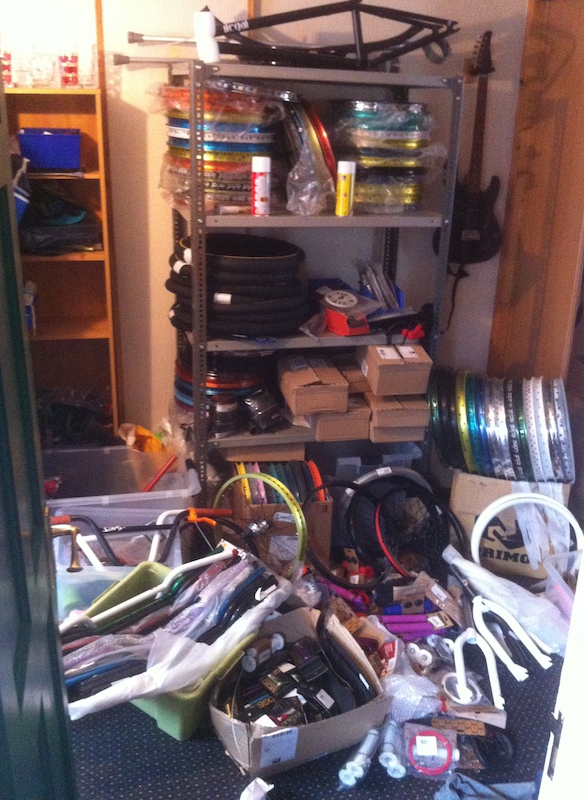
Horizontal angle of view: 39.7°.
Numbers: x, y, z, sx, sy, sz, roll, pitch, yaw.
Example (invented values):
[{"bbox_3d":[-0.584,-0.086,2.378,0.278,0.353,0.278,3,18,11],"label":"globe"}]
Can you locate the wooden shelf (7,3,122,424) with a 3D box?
[{"bbox_3d":[-0.875,-0.342,2.974,0.410,2.000,0.230,-1,19,-9],"label":"wooden shelf"}]

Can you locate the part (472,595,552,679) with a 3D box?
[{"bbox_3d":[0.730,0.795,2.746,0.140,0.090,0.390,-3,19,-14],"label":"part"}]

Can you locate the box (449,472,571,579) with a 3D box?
[{"bbox_3d":[0.886,0.440,3.348,0.450,0.390,0.400,6,19,11],"label":"box"}]

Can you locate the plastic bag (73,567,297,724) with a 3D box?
[{"bbox_3d":[-0.297,0.685,2.298,0.180,0.140,0.690,19,25,41],"label":"plastic bag"}]

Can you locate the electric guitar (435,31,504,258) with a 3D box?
[{"bbox_3d":[0.786,-1.033,3.382,0.320,0.940,0.070,-4,20,-18],"label":"electric guitar"}]

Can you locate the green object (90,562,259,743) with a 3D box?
[{"bbox_3d":[-0.392,0.772,2.517,0.580,0.210,0.420,15,23,34],"label":"green object"}]

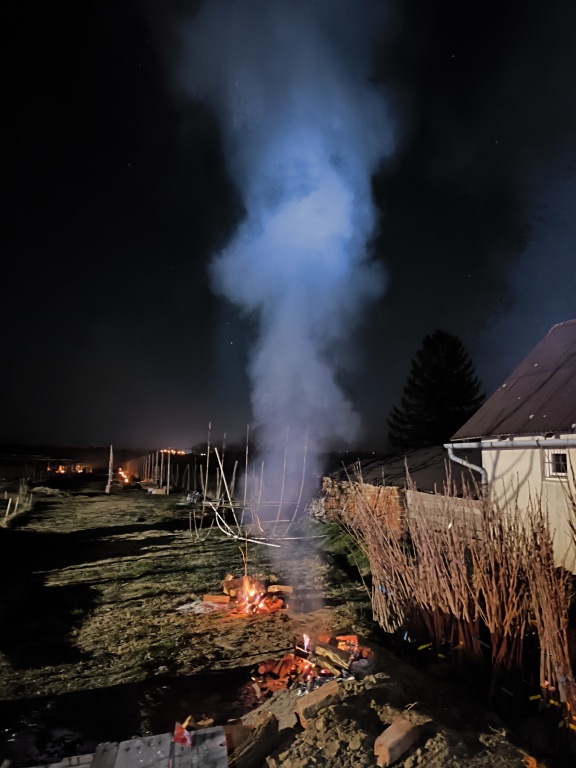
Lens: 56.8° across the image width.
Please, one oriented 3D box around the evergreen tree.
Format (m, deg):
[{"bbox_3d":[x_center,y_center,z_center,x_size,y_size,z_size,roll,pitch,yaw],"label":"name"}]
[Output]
[{"bbox_3d":[8.479,1.402,29.448,5.800,8.900,5.800,0,-7,0],"label":"evergreen tree"}]

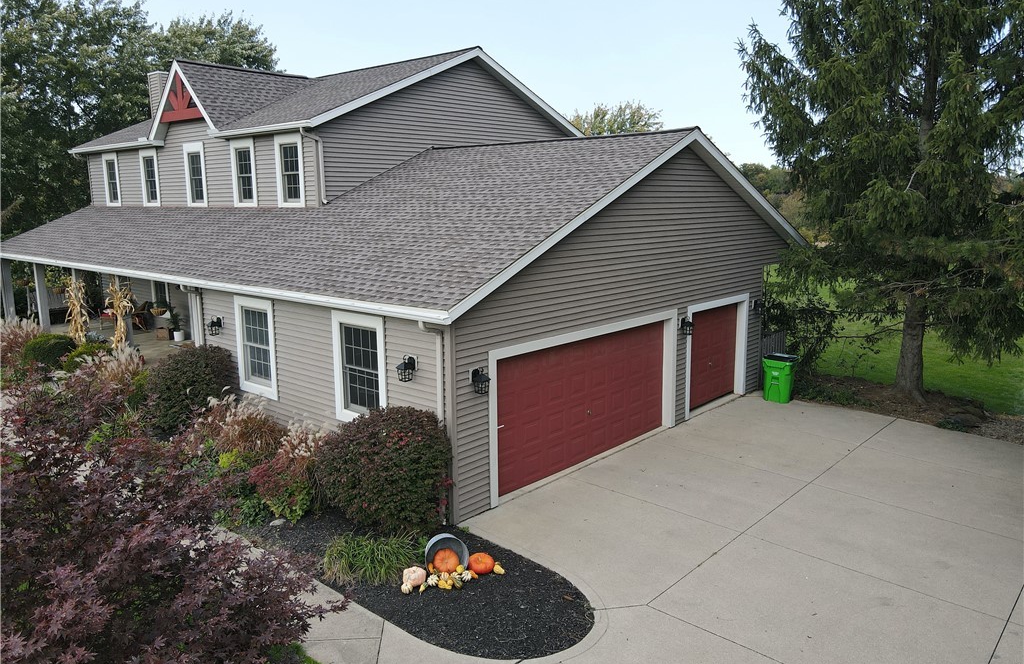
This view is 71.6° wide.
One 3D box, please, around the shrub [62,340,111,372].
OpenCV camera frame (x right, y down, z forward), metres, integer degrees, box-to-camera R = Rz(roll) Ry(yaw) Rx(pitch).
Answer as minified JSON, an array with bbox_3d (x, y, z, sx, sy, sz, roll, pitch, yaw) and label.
[{"bbox_3d":[-10.667,0.788,17.756,1.120,1.060,1.020,8,13,42],"label":"shrub"}]

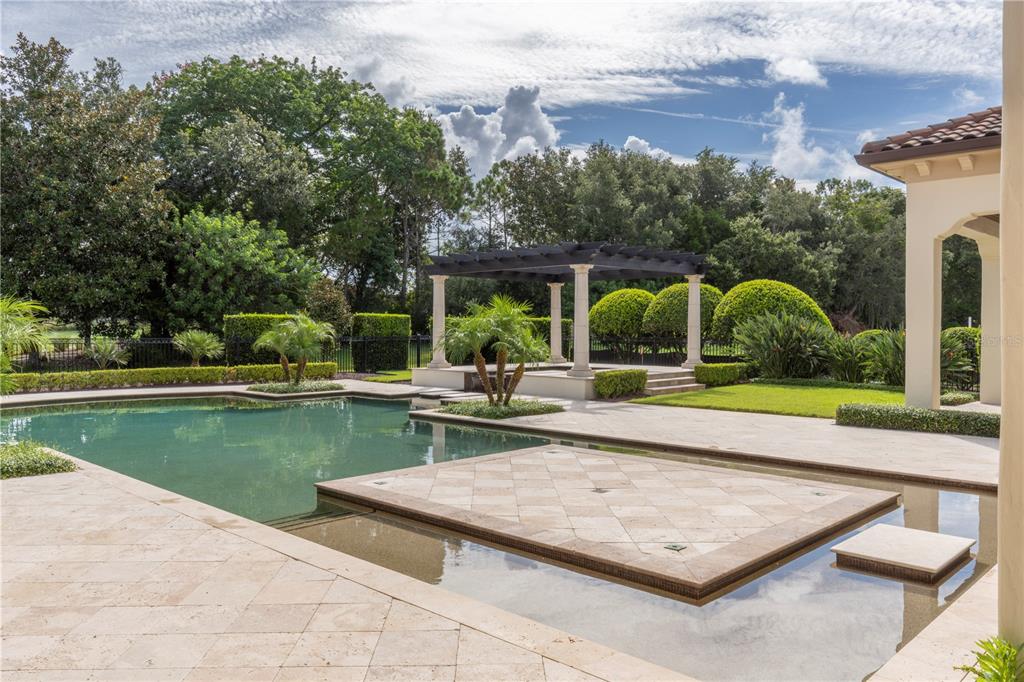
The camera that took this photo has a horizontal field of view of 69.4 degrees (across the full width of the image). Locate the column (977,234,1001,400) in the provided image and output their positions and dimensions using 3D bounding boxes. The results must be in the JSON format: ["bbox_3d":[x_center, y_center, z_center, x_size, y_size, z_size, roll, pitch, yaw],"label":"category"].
[{"bbox_3d":[10.718,-0.456,16.348,0.520,3.620,0.520,1,1,44],"label":"column"}]

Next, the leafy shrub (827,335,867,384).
[{"bbox_3d":[9.513,0.567,20.910,1.100,1.450,1.150,1,1,44],"label":"leafy shrub"}]

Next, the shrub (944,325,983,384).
[{"bbox_3d":[12.459,0.433,20.408,1.300,1.630,1.350,1,1,44],"label":"shrub"}]

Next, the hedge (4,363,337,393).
[{"bbox_3d":[-9.610,1.023,22.268,0.600,0.500,9.650,1,1,44],"label":"hedge"}]

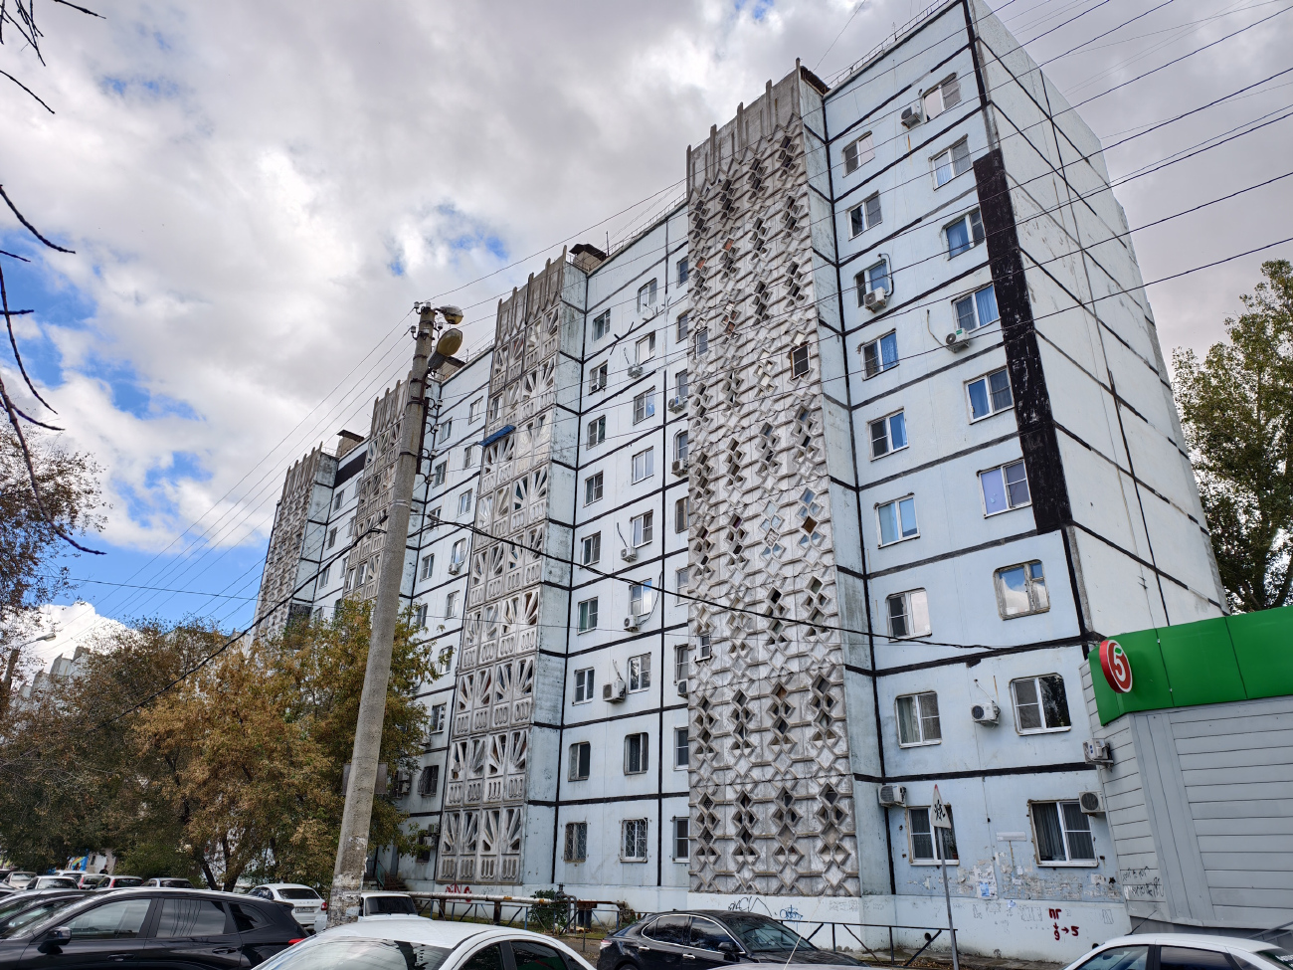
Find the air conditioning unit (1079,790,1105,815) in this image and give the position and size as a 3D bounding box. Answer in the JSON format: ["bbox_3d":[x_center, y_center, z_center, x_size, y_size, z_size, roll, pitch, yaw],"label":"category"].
[{"bbox_3d":[9.829,6.875,18.606,0.310,0.440,0.700,21,-31,-37],"label":"air conditioning unit"}]

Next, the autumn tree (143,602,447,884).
[{"bbox_3d":[-13.968,10.590,34.547,11.400,12.500,10.600,10,-26,-19],"label":"autumn tree"}]

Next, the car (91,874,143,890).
[{"bbox_3d":[-24.011,18.348,38.595,1.700,1.500,3.950,22,-32,-38],"label":"car"}]

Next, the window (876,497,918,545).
[{"bbox_3d":[7.317,1.054,25.081,0.150,1.264,1.310,21,-31,-37],"label":"window"}]

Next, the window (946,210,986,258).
[{"bbox_3d":[9.729,-7.629,26.208,0.150,1.200,1.177,21,-31,-37],"label":"window"}]

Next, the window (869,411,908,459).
[{"bbox_3d":[7.571,-1.577,26.980,0.150,1.344,1.308,21,-31,-37],"label":"window"}]

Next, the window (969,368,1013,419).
[{"bbox_3d":[9.475,-2.458,23.685,0.150,1.300,1.220,21,-31,-37],"label":"window"}]

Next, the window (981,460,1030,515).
[{"bbox_3d":[9.418,0.094,22.535,0.150,1.300,1.220,21,-31,-37],"label":"window"}]

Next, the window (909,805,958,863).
[{"bbox_3d":[7.102,8.703,21.303,0.150,1.300,1.220,21,-31,-37],"label":"window"}]

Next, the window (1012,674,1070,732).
[{"bbox_3d":[9.400,5.221,20.501,0.150,1.285,1.270,21,-31,-37],"label":"window"}]

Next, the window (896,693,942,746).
[{"bbox_3d":[7.145,6.157,22.467,0.150,1.300,1.200,21,-31,-37],"label":"window"}]

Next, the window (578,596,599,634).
[{"bbox_3d":[-2.302,5.293,34.650,0.150,1.300,1.220,21,-31,-37],"label":"window"}]

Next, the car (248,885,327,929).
[{"bbox_3d":[-11.650,13.530,27.350,1.700,1.490,4.260,21,-31,-37],"label":"car"}]

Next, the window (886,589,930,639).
[{"bbox_3d":[7.472,3.724,24.564,0.150,1.364,1.297,21,-31,-37],"label":"window"}]

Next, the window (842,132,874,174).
[{"bbox_3d":[7.614,-11.841,30.849,0.150,1.200,1.283,21,-31,-37],"label":"window"}]

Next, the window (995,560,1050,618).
[{"bbox_3d":[9.458,2.651,21.652,0.150,1.274,1.240,21,-31,-37],"label":"window"}]

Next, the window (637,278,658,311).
[{"bbox_3d":[0.108,-8.411,38.203,0.150,1.300,1.220,21,-31,-37],"label":"window"}]

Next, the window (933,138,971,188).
[{"bbox_3d":[10.014,-10.594,28.269,0.150,1.396,1.355,21,-31,-37],"label":"window"}]

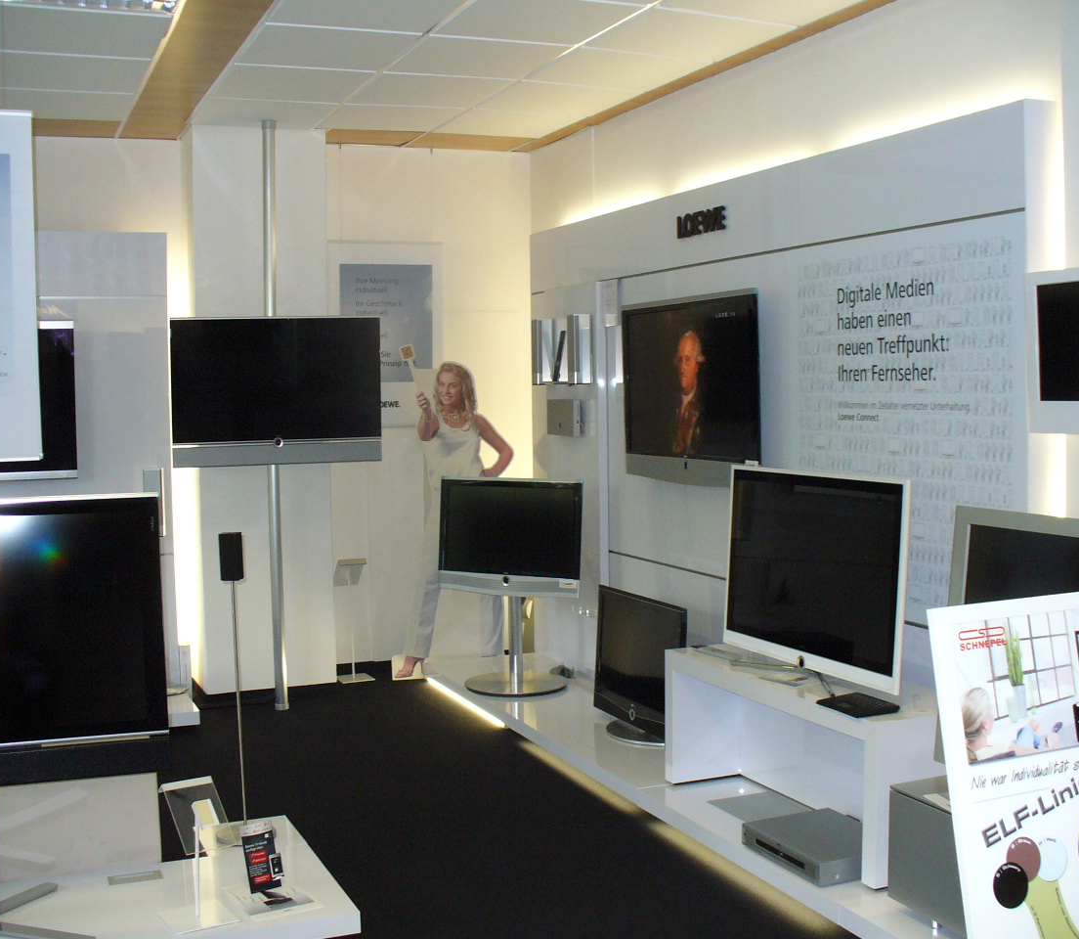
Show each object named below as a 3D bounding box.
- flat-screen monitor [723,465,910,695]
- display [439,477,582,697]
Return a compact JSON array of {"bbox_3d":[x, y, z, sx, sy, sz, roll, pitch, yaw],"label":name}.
[{"bbox_3d":[0.860,0.325,4.167,0.246,0.649,0.955,-3,4,-25],"label":"flat-screen monitor"},{"bbox_3d":[-0.123,0.528,6.225,0.743,0.979,0.482,1,4,27],"label":"display"}]

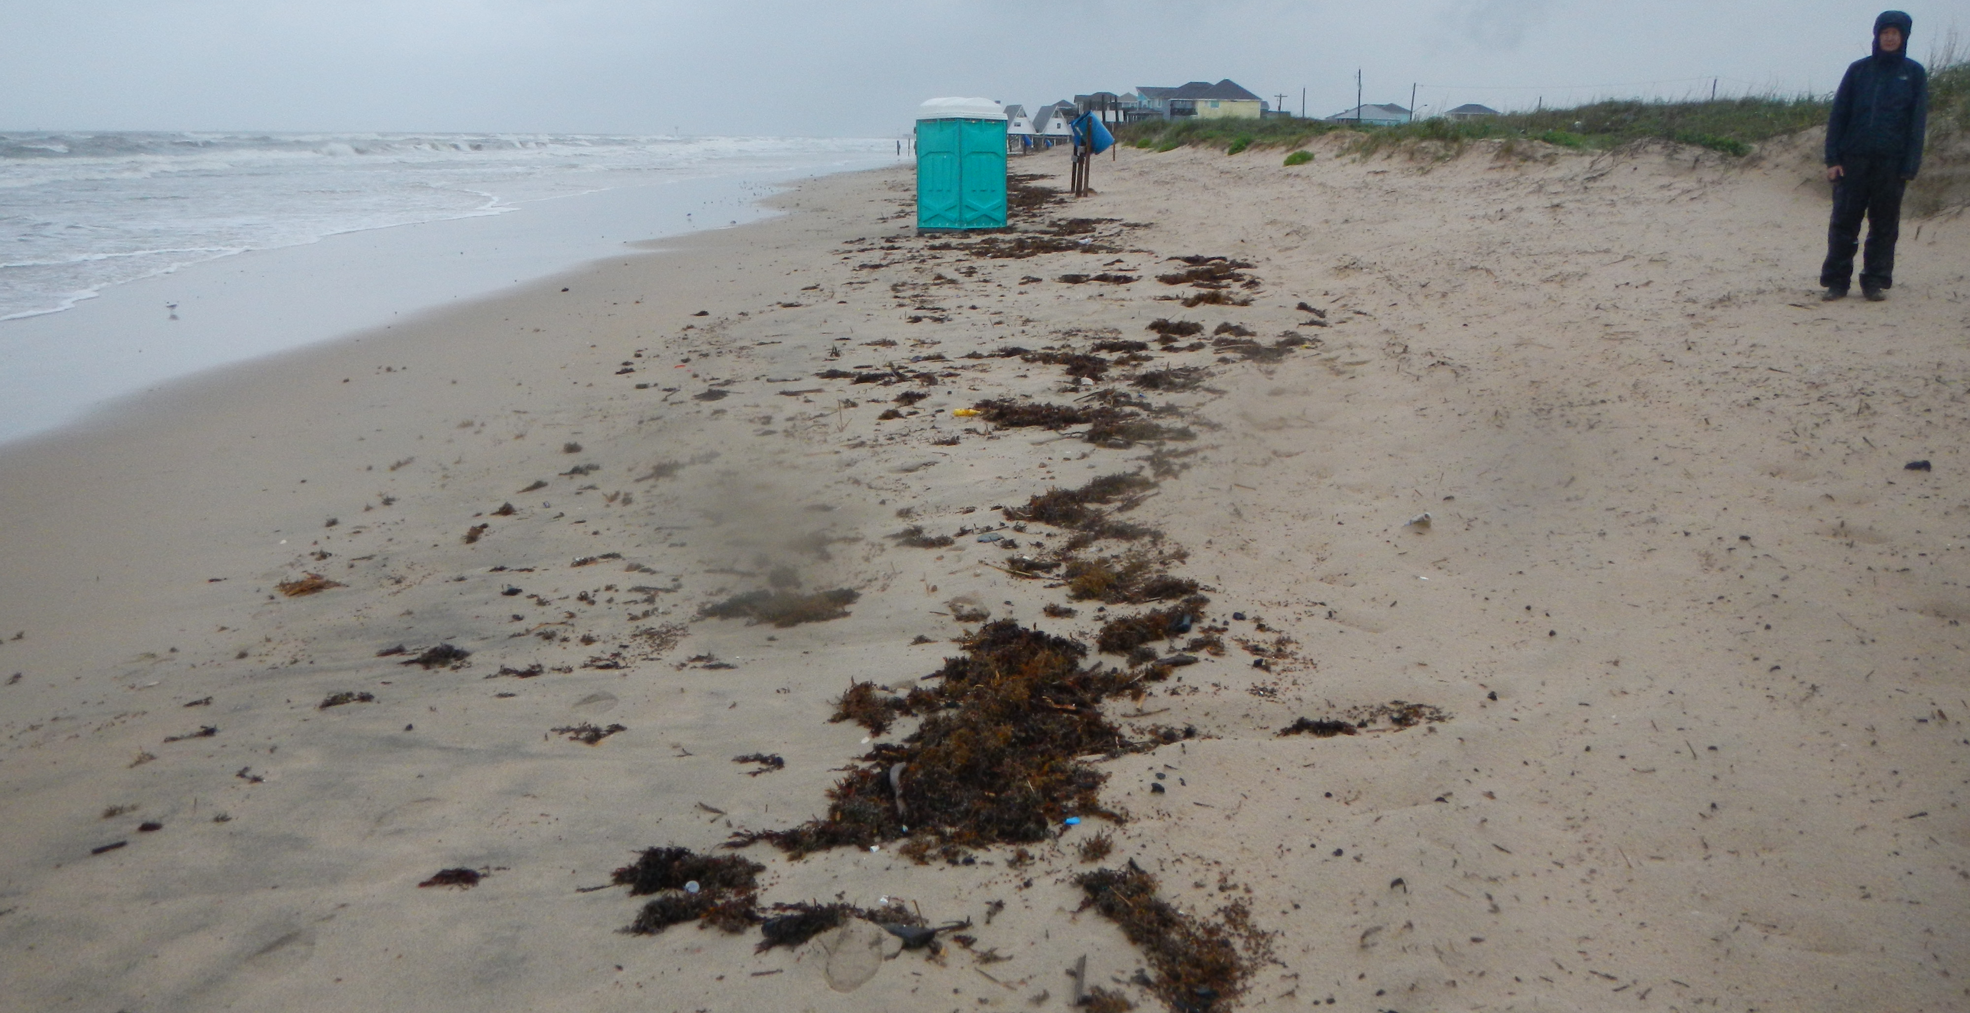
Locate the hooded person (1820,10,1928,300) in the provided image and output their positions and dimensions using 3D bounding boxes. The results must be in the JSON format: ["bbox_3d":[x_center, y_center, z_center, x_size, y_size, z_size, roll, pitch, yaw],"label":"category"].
[{"bbox_3d":[5.641,-2.213,10.121,0.540,1.790,0.340,9,16,34],"label":"hooded person"}]

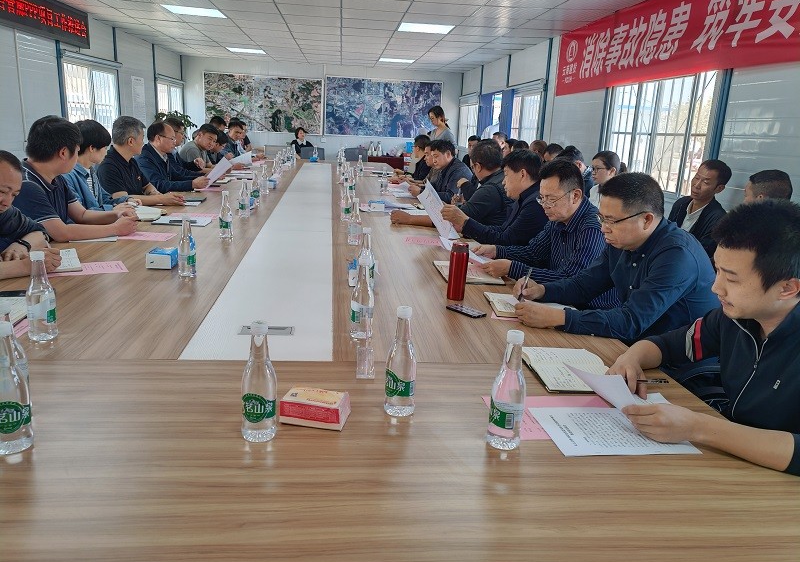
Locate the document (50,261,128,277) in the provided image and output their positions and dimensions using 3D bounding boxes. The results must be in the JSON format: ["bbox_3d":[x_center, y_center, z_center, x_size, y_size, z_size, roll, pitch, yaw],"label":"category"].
[{"bbox_3d":[-1.226,-0.048,2.421,0.297,0.004,0.210,-5,16,-29],"label":"document"}]

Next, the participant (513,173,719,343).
[{"bbox_3d":[0.673,0.276,2.025,0.660,1.270,0.560,1,14,-7],"label":"participant"}]

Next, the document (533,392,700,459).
[{"bbox_3d":[0.456,0.319,1.351,0.297,0.006,0.210,1,14,-8],"label":"document"}]

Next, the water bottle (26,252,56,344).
[{"bbox_3d":[-0.973,0.041,1.684,0.068,0.233,0.068,1,14,-6],"label":"water bottle"}]

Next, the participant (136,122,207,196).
[{"bbox_3d":[-1.934,-0.666,5.183,0.680,1.290,0.560,4,14,3],"label":"participant"}]

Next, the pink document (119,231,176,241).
[{"bbox_3d":[-1.292,-0.226,3.132,0.297,0.003,0.210,2,14,-2],"label":"pink document"}]

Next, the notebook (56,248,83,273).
[{"bbox_3d":[-1.416,-0.078,2.499,0.220,0.022,0.350,-5,16,-30],"label":"notebook"}]

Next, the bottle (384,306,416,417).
[{"bbox_3d":[0.005,0.174,1.370,0.069,0.232,0.069,1,14,-7],"label":"bottle"}]

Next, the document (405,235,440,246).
[{"bbox_3d":[0.179,-0.217,3.399,0.297,0.004,0.210,3,14,-1],"label":"document"}]

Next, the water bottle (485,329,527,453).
[{"bbox_3d":[0.220,0.215,1.246,0.068,0.233,0.068,1,14,-6],"label":"water bottle"}]

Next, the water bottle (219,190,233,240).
[{"bbox_3d":[-0.885,-0.336,3.175,0.068,0.233,0.068,1,14,-6],"label":"water bottle"}]

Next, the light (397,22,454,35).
[{"bbox_3d":[0.284,-2.769,6.816,0.580,0.050,0.610,2,14,-6],"label":"light"}]

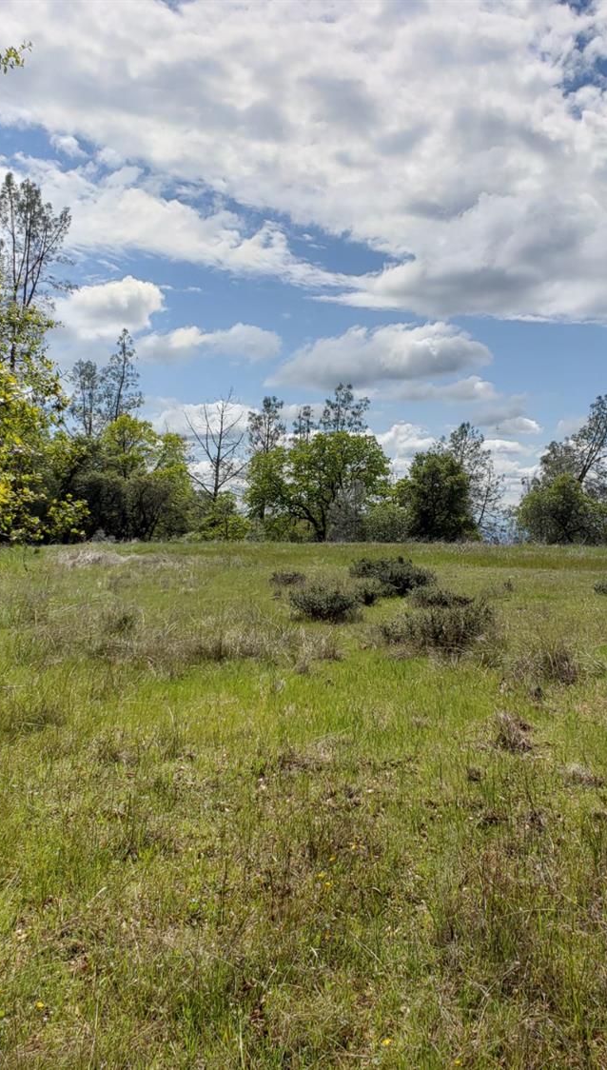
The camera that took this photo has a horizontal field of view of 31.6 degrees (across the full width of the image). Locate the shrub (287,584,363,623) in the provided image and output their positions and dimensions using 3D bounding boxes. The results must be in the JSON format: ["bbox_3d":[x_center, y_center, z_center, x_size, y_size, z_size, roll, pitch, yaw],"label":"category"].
[{"bbox_3d":[0.345,1.070,17.000,1.170,0.640,1.000,0,1,0],"label":"shrub"}]

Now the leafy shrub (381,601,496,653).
[{"bbox_3d":[1.693,1.152,13.500,1.450,0.660,1.100,0,1,0],"label":"leafy shrub"}]

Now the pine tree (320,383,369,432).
[{"bbox_3d":[2.658,-4.443,70.000,3.600,11.000,3.600,0,1,0],"label":"pine tree"}]

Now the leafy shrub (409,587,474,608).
[{"bbox_3d":[2.467,1.159,19.200,1.150,0.460,0.900,0,1,0],"label":"leafy shrub"}]

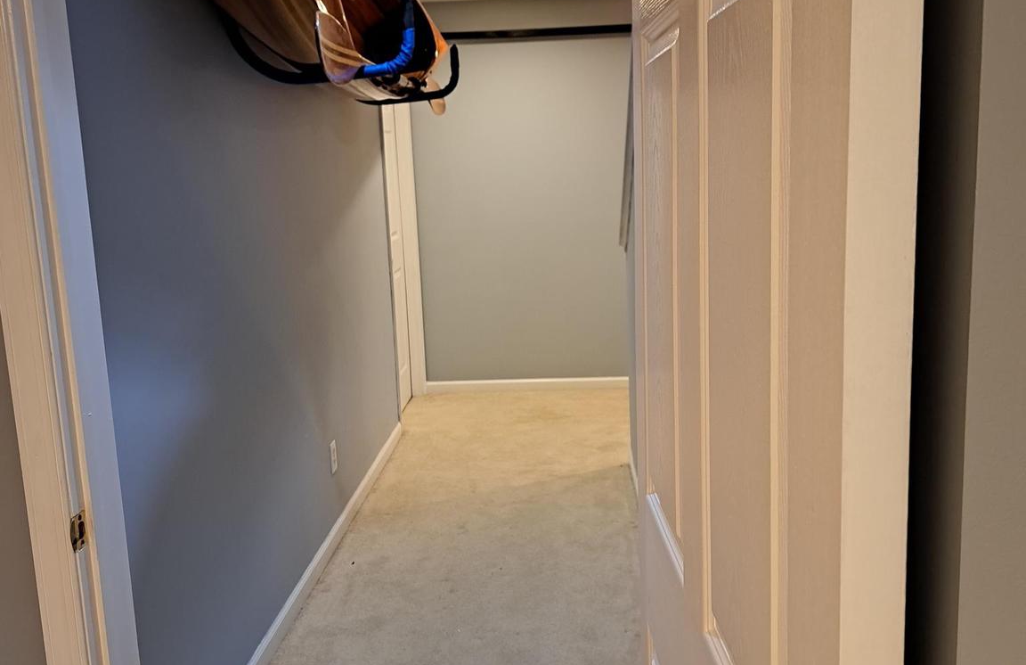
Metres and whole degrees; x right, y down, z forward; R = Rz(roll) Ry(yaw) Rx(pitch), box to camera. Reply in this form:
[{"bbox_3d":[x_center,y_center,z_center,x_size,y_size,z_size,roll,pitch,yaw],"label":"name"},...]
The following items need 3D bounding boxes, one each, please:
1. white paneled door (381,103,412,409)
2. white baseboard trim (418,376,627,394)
[{"bbox_3d":[-0.723,-0.521,5.537,0.040,2.030,0.840,-2,10,3],"label":"white paneled door"},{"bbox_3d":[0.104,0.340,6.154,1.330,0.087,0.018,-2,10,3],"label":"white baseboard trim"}]

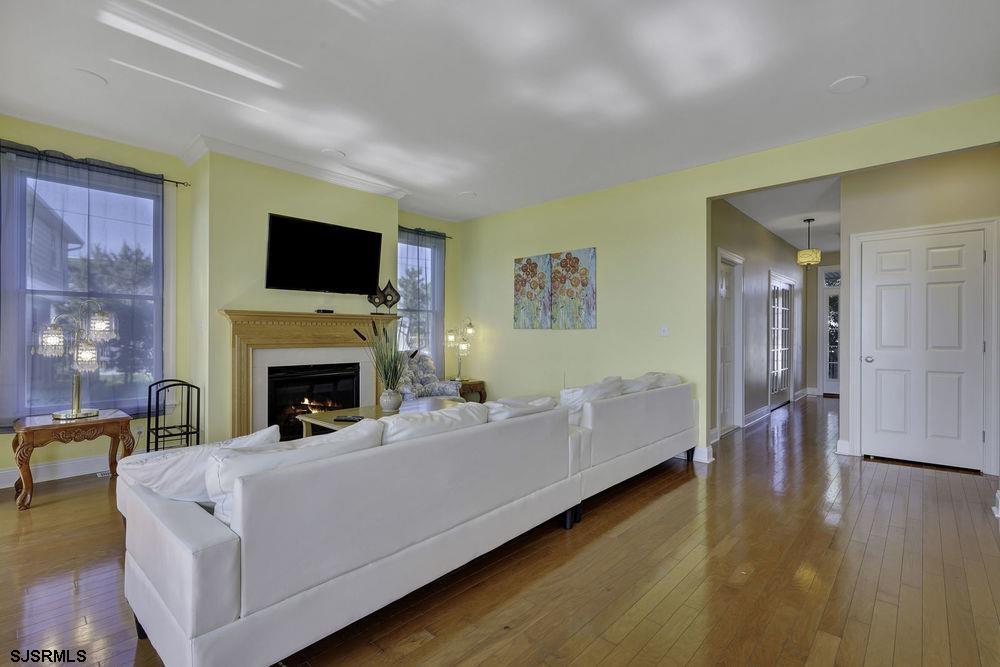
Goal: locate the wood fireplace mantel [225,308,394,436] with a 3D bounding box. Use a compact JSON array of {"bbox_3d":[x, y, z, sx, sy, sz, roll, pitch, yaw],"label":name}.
[{"bbox_3d":[-1.764,0.480,4.390,0.190,1.340,1.740,1,0,43],"label":"wood fireplace mantel"}]

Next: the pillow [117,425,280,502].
[{"bbox_3d":[-1.213,0.530,1.833,0.560,0.180,0.430,0,25,-47],"label":"pillow"}]

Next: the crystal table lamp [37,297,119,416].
[{"bbox_3d":[-3.199,0.186,3.359,0.420,0.910,0.460,0,0,43],"label":"crystal table lamp"}]

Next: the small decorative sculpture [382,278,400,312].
[{"bbox_3d":[-1.225,-0.388,4.960,0.070,0.390,0.250,1,0,43],"label":"small decorative sculpture"}]

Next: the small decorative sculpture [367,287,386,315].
[{"bbox_3d":[-1.326,-0.355,4.822,0.070,0.320,0.215,1,0,43],"label":"small decorative sculpture"}]

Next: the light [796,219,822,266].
[{"bbox_3d":[4.189,-1.215,6.023,0.280,0.660,0.280,0,0,43],"label":"light"}]

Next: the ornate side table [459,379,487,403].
[{"bbox_3d":[-0.571,0.884,5.819,0.520,0.530,0.580,1,0,43],"label":"ornate side table"}]

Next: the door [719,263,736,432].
[{"bbox_3d":[2.716,0.177,5.384,0.040,2.030,0.810,0,0,43],"label":"door"}]

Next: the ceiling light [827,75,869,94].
[{"bbox_3d":[2.195,-1.572,2.803,0.200,0.030,0.200,0,0,43],"label":"ceiling light"}]

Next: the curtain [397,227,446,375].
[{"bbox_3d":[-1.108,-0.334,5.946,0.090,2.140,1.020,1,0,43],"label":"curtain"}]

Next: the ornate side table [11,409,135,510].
[{"bbox_3d":[-3.078,0.881,3.215,0.510,0.535,0.590,1,0,43],"label":"ornate side table"}]

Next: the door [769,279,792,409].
[{"bbox_3d":[4.608,0.180,7.325,0.045,2.030,1.470,0,0,43],"label":"door"}]

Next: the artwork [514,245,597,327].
[{"bbox_3d":[0.629,-0.501,5.335,1.210,0.900,0.030,0,0,43],"label":"artwork"}]

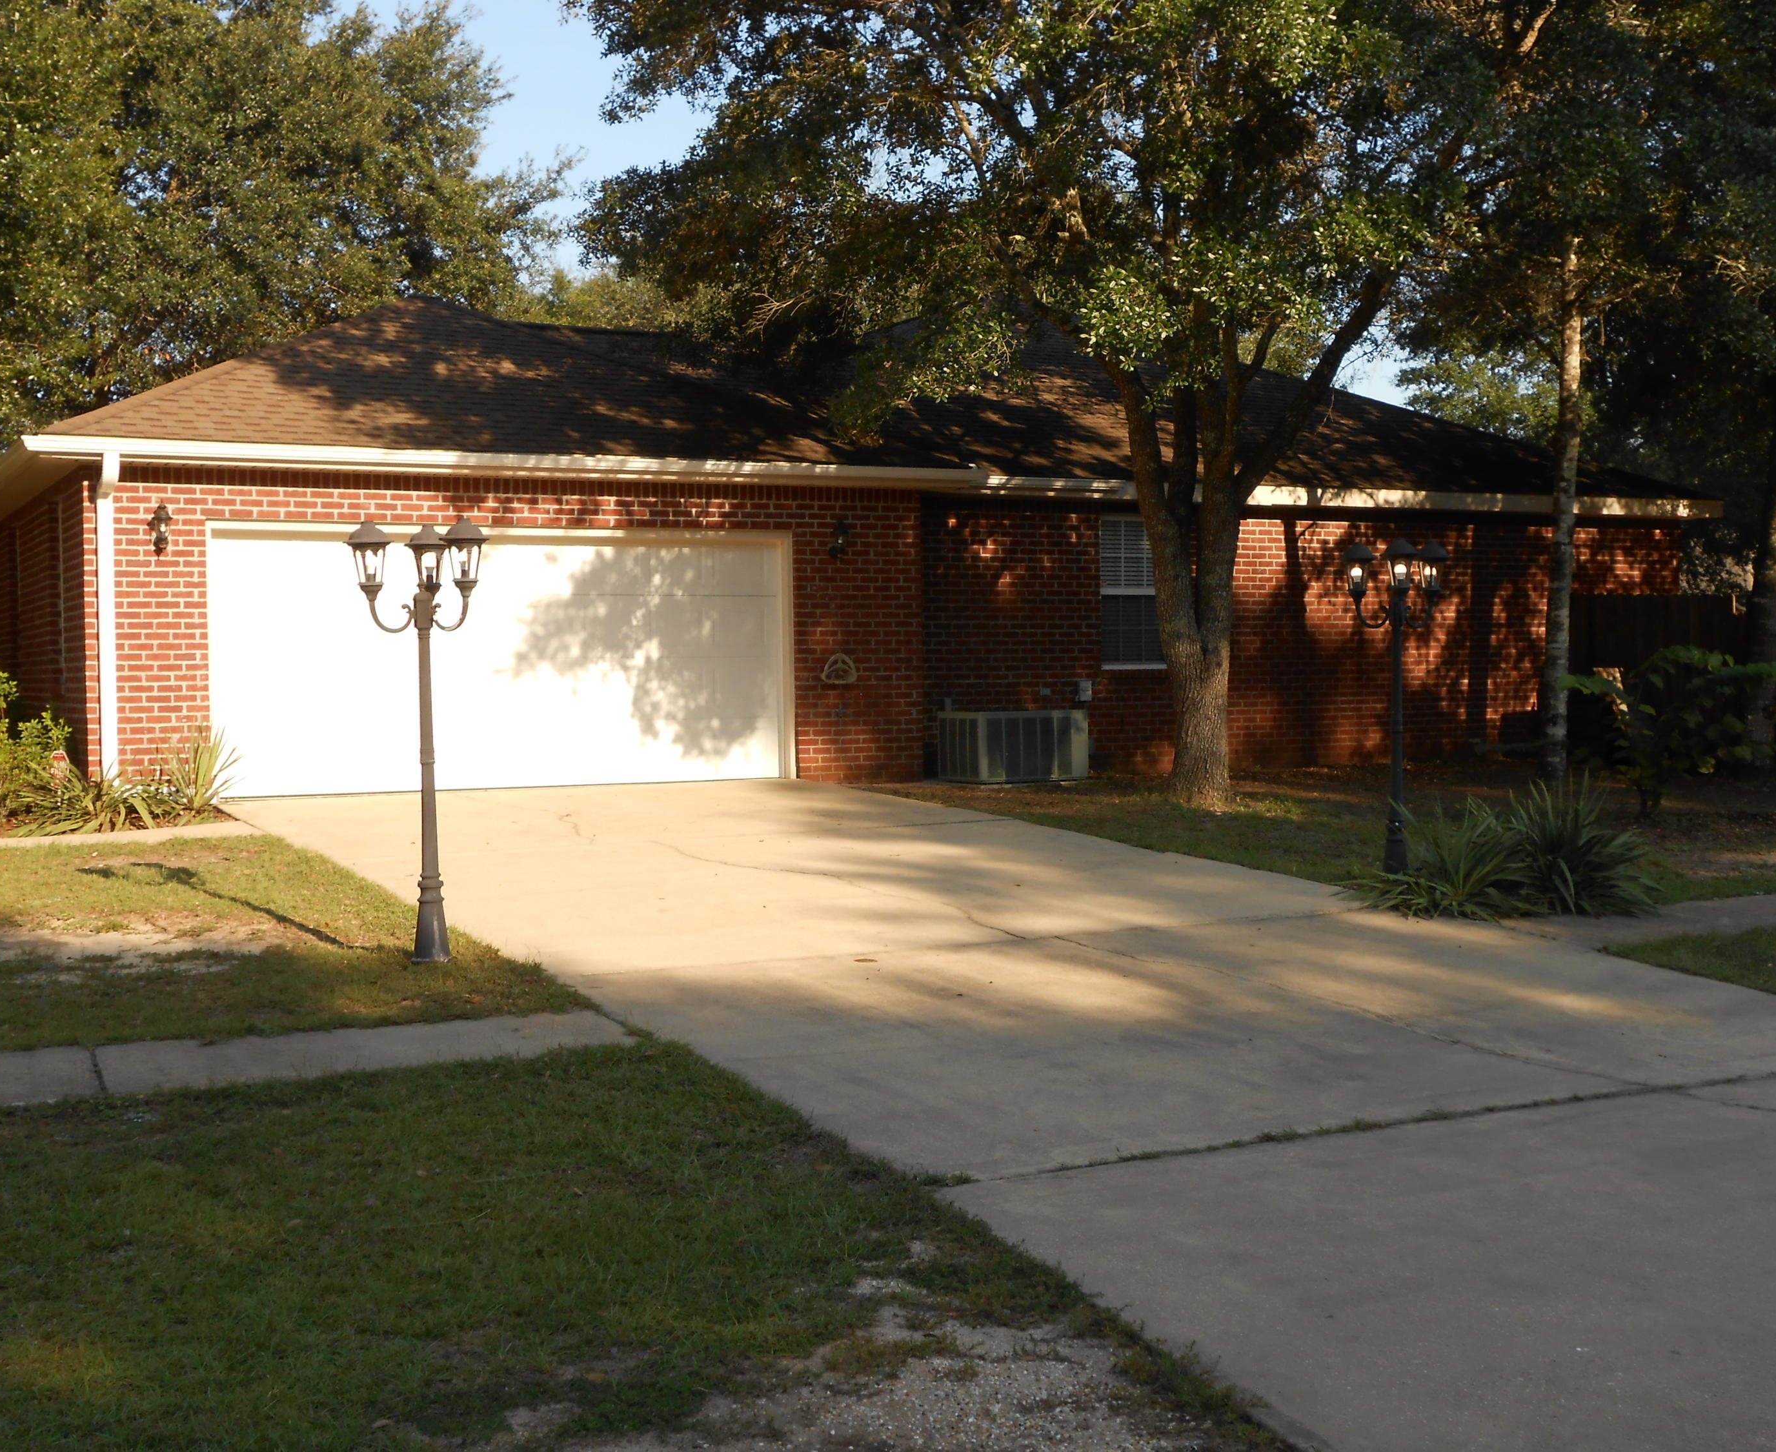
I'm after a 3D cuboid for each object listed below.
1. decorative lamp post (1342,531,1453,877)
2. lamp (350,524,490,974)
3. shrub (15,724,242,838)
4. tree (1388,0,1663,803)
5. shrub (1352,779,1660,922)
[{"bbox_3d":[3.098,-0.111,12.963,0.660,2.020,0.620,-1,2,-7],"label":"decorative lamp post"},{"bbox_3d":[-2.164,0.065,9.873,0.660,2.020,0.620,-1,2,7],"label":"lamp"},{"bbox_3d":[-5.516,0.381,15.516,1.700,0.680,1.050,-1,2,-27],"label":"shrub"},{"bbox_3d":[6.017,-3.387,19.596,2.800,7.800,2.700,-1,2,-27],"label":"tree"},{"bbox_3d":[3.503,0.688,12.049,1.650,0.740,1.100,-1,2,-20],"label":"shrub"}]

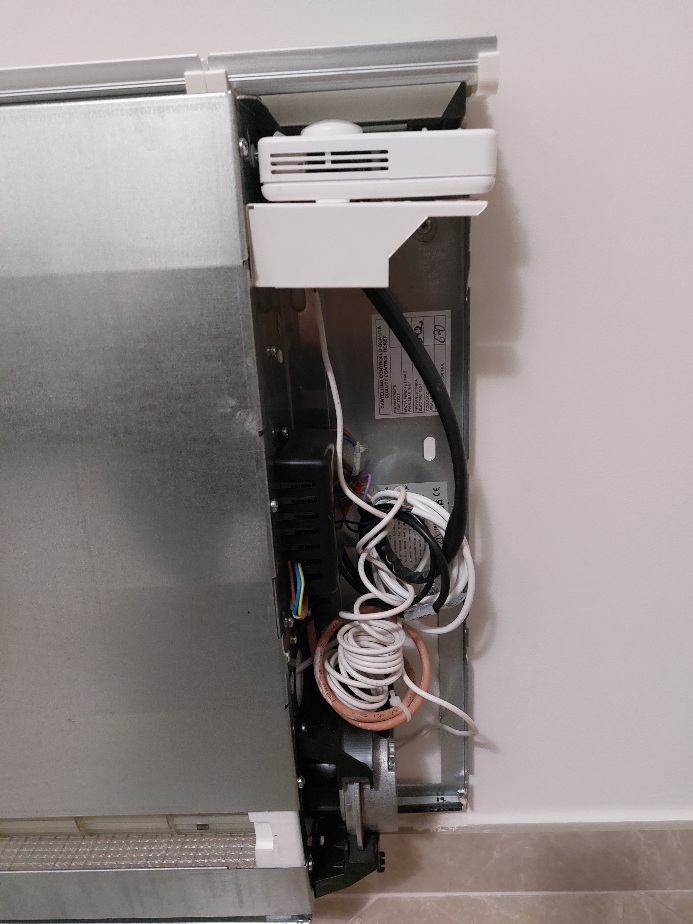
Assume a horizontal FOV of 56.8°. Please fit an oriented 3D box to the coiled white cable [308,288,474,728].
[{"bbox_3d":[0.042,0.072,0.484,0.122,0.394,0.095,-2,18,2],"label":"coiled white cable"}]

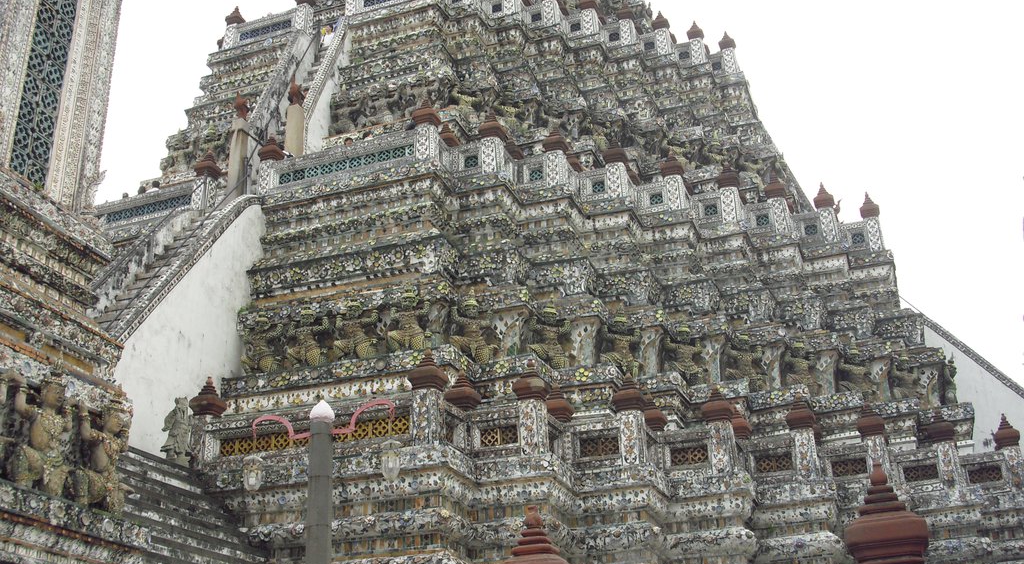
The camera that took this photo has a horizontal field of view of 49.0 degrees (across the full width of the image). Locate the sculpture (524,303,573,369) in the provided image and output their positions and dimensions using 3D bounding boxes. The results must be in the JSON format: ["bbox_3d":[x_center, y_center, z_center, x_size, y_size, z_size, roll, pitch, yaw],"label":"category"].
[{"bbox_3d":[0.740,1.076,22.762,0.880,1.420,0.450,-10,-25,19],"label":"sculpture"}]

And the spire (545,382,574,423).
[{"bbox_3d":[0.829,2.135,20.142,0.504,0.693,0.504,-10,-24,18],"label":"spire"}]

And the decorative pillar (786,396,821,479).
[{"bbox_3d":[5.445,2.879,20.994,0.504,1.682,0.504,-10,-24,18],"label":"decorative pillar"}]

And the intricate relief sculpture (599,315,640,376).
[{"bbox_3d":[2.206,1.344,23.045,0.756,1.417,0.473,-10,-24,18],"label":"intricate relief sculpture"}]

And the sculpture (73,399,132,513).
[{"bbox_3d":[-5.348,2.230,14.512,0.441,1.449,0.662,-10,-24,18],"label":"sculpture"}]

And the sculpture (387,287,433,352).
[{"bbox_3d":[-1.924,0.754,21.097,0.787,1.449,0.473,-10,-24,18],"label":"sculpture"}]

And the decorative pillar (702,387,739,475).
[{"bbox_3d":[3.758,2.689,20.348,0.500,1.683,0.500,-10,-25,19],"label":"decorative pillar"}]

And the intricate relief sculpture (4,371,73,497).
[{"bbox_3d":[-4.857,1.550,11.579,0.300,1.356,0.600,-10,-25,19],"label":"intricate relief sculpture"}]

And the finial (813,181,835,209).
[{"bbox_3d":[7.193,-2.006,26.087,0.460,0.650,0.460,-10,-25,17],"label":"finial"}]

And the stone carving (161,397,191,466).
[{"bbox_3d":[-5.265,2.346,17.640,0.288,1.188,0.396,-20,-30,37],"label":"stone carving"}]

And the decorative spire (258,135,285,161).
[{"bbox_3d":[-4.944,-2.780,23.181,0.440,0.630,0.440,-10,-25,17],"label":"decorative spire"}]

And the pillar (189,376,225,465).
[{"bbox_3d":[-4.842,2.202,17.852,0.465,1.470,0.465,-10,-25,17],"label":"pillar"}]

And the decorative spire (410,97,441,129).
[{"bbox_3d":[-1.863,-3.662,24.253,0.504,0.693,0.504,-10,-24,18],"label":"decorative spire"}]

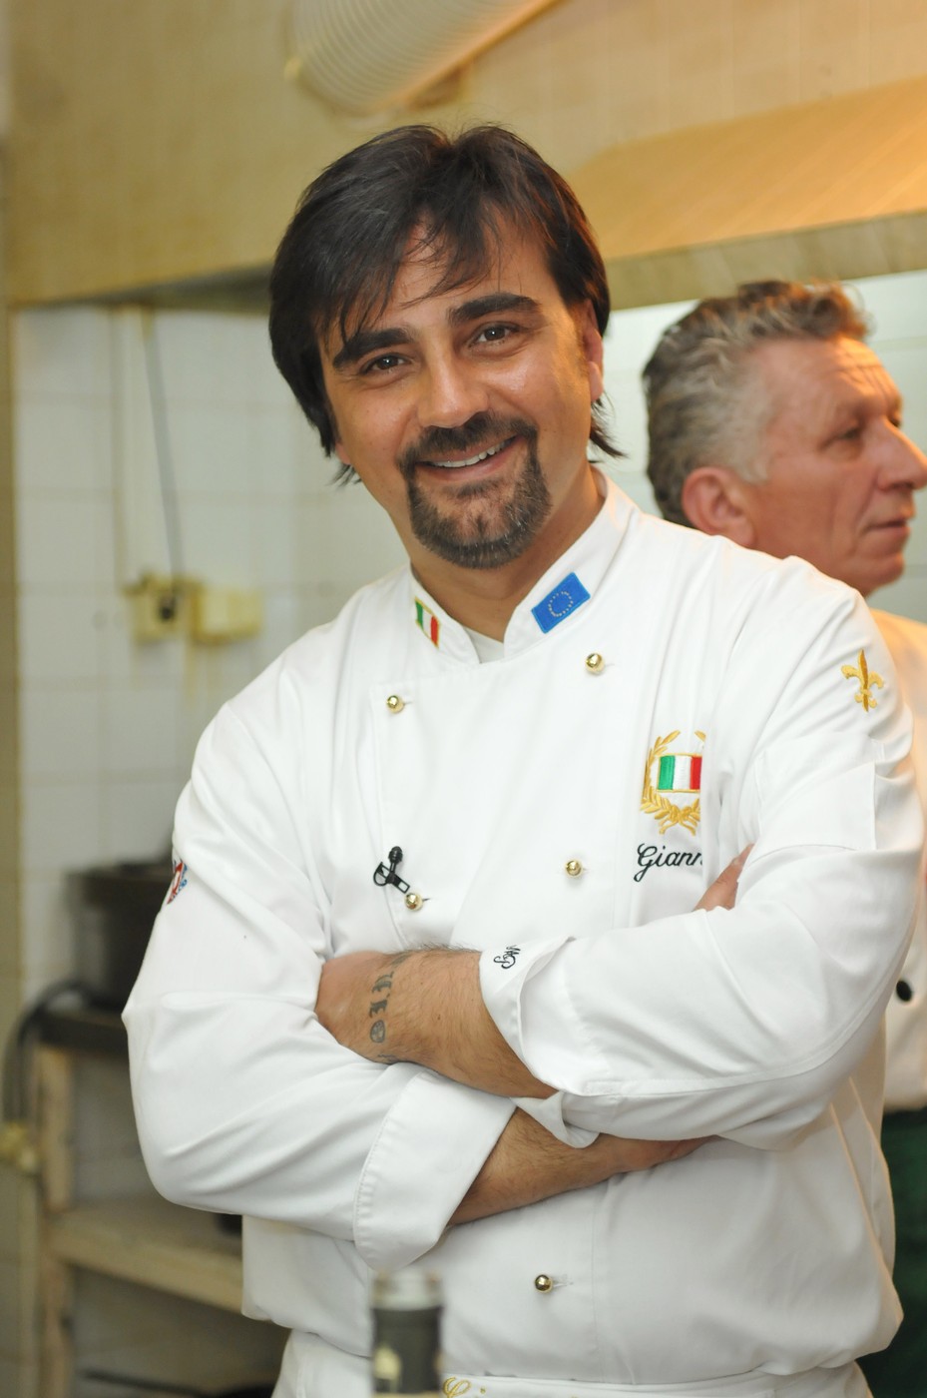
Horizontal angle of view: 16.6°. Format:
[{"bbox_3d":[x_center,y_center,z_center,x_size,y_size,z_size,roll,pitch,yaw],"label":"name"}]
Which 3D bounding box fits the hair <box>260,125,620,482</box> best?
[{"bbox_3d":[-0.014,-0.230,1.860,0.197,0.215,0.220,-13,0,7],"label":"hair"}]

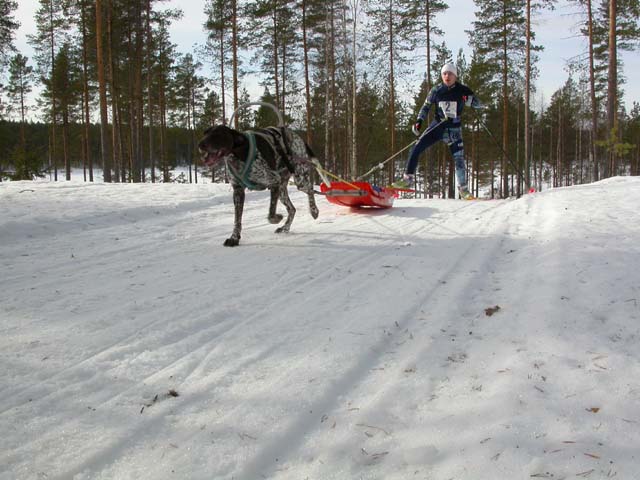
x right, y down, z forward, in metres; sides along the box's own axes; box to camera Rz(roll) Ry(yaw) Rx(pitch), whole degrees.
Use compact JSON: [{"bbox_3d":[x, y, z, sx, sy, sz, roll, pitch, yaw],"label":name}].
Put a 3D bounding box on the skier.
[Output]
[{"bbox_3d":[1.355,-1.251,8.100,0.920,1.560,0.650,2,7,14],"label":"skier"}]

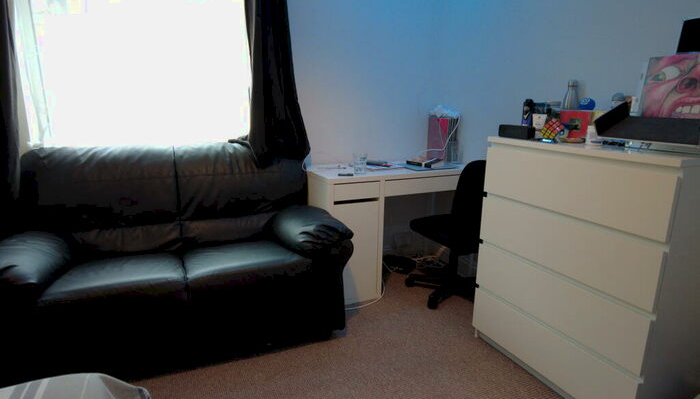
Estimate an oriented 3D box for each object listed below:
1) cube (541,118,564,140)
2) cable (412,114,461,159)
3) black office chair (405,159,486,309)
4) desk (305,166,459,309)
[{"bbox_3d":[0.832,-0.288,1.660,0.058,0.058,0.058,-38,68,-11],"label":"cube"},{"bbox_3d":[0.599,-0.420,2.841,0.310,0.300,0.180,-6,14,-24],"label":"cable"},{"bbox_3d":[0.667,0.163,2.453,0.550,0.880,0.580,-6,14,-24],"label":"black office chair"},{"bbox_3d":[0.267,0.163,2.734,1.050,0.750,0.500,-6,14,-24],"label":"desk"}]

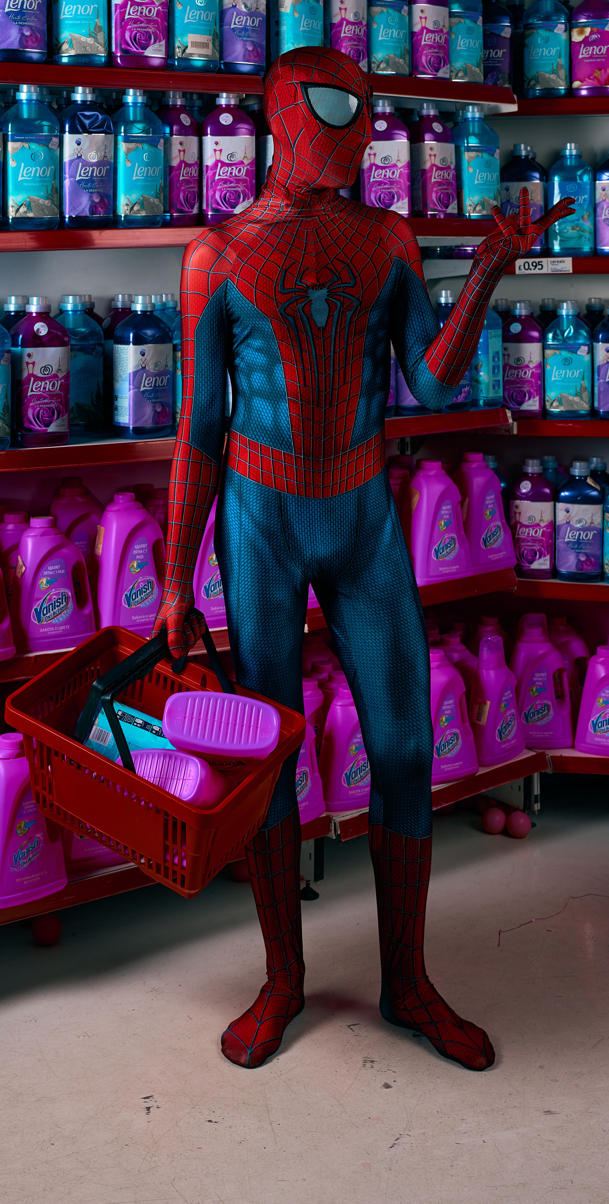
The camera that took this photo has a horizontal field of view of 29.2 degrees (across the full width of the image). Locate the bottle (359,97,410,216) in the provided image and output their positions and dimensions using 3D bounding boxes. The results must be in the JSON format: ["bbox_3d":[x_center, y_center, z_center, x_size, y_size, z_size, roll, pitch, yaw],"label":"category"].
[{"bbox_3d":[0.200,-1.097,2.890,0.116,0.288,0.086,1,9,8],"label":"bottle"}]

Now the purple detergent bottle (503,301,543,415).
[{"bbox_3d":[0.563,-0.632,3.030,0.120,0.290,0.080,6,12,31],"label":"purple detergent bottle"}]

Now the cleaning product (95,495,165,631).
[{"bbox_3d":[-0.348,-0.081,2.420,0.155,0.287,0.105,-7,15,-28],"label":"cleaning product"}]

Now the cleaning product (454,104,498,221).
[{"bbox_3d":[0.453,-1.169,3.110,0.120,0.290,0.080,-7,12,-36],"label":"cleaning product"}]

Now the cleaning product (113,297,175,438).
[{"bbox_3d":[-0.338,-0.493,2.460,0.120,0.290,0.080,-7,12,-34],"label":"cleaning product"}]

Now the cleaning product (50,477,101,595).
[{"bbox_3d":[-0.480,-0.103,2.490,0.155,0.287,0.105,-7,15,-27],"label":"cleaning product"}]

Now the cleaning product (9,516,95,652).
[{"bbox_3d":[-0.507,-0.043,2.360,0.178,0.255,0.115,-7,15,-28],"label":"cleaning product"}]

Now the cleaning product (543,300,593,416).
[{"bbox_3d":[0.687,-0.636,3.050,0.120,0.298,0.086,3,14,13],"label":"cleaning product"}]

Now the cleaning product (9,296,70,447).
[{"bbox_3d":[-0.532,-0.469,2.365,0.116,0.288,0.086,-4,10,-23],"label":"cleaning product"}]

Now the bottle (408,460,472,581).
[{"bbox_3d":[0.310,-0.186,2.700,0.185,0.265,0.100,-9,13,-40],"label":"bottle"}]

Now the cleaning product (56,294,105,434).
[{"bbox_3d":[-0.506,-0.532,2.600,0.120,0.298,0.086,-6,15,-23],"label":"cleaning product"}]

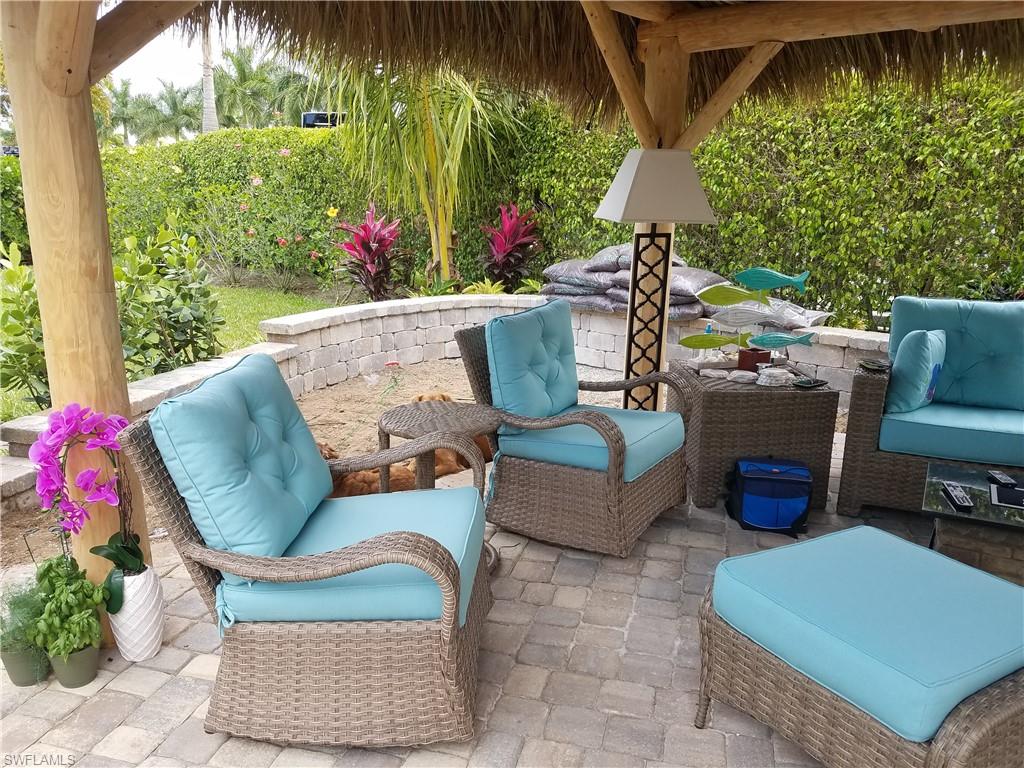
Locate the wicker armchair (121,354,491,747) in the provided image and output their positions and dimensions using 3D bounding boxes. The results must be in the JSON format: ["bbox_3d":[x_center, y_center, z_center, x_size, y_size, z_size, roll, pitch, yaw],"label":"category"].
[{"bbox_3d":[-0.484,0.431,2.222,0.880,0.930,0.700,2,16,2],"label":"wicker armchair"}]

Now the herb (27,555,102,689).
[{"bbox_3d":[-1.295,0.690,2.264,0.200,0.375,0.200,1,16,0],"label":"herb"}]

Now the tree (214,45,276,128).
[{"bbox_3d":[-10.317,-10.325,30.393,2.900,5.710,2.900,1,16,0],"label":"tree"}]

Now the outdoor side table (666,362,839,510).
[{"bbox_3d":[1.116,0.220,3.749,0.640,0.560,0.580,0,16,-4],"label":"outdoor side table"}]

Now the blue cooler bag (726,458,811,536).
[{"bbox_3d":[1.161,0.493,3.494,0.295,0.285,0.210,3,14,8],"label":"blue cooler bag"}]

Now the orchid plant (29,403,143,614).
[{"bbox_3d":[-1.295,0.374,2.355,0.300,0.660,0.220,-7,16,-29],"label":"orchid plant"}]

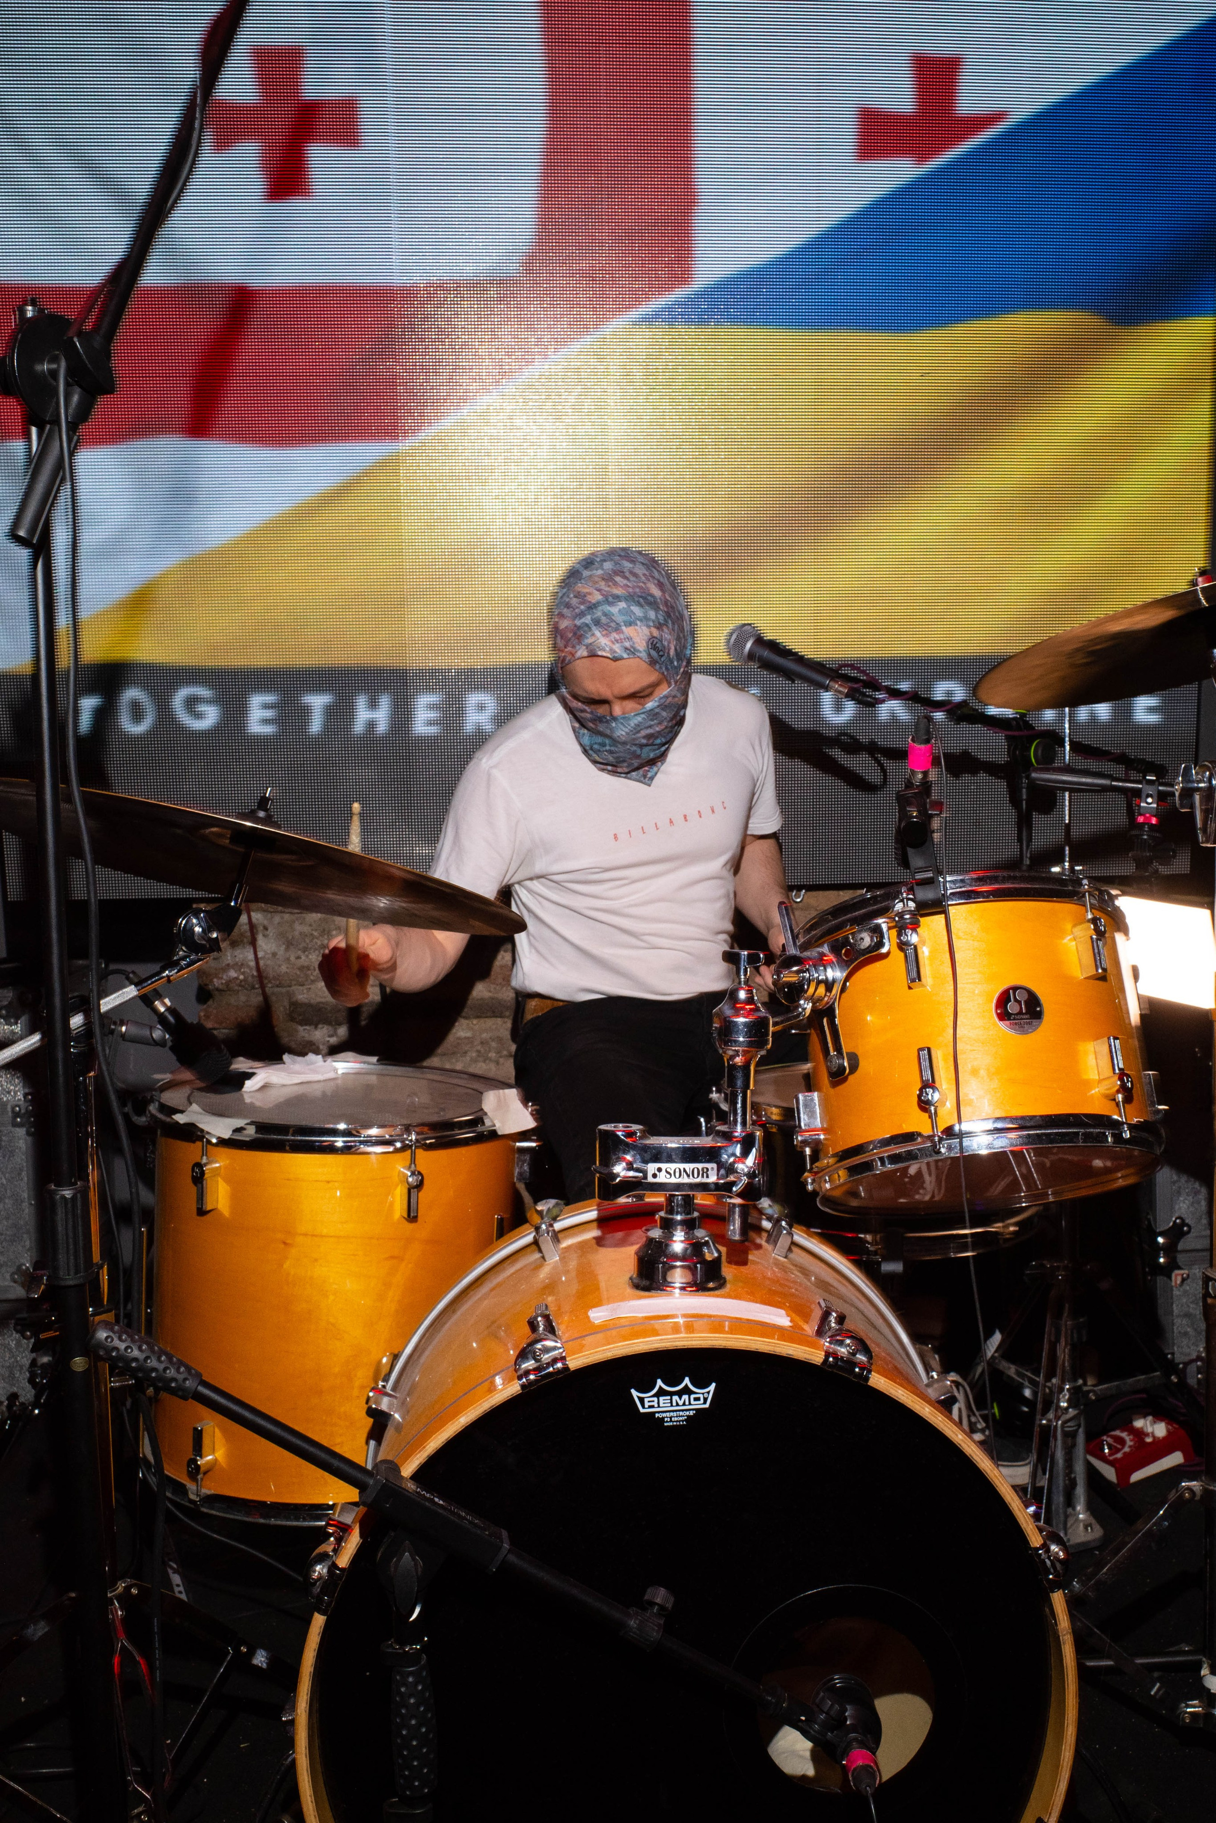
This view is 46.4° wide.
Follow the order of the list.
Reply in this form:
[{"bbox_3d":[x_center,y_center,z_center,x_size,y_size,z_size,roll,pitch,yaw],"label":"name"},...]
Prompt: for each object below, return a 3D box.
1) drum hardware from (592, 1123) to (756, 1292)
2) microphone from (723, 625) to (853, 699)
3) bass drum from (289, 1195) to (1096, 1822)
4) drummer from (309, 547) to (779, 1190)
[{"bbox_3d":[0.058,0.237,1.148,0.132,0.125,0.080,-1,5,-3],"label":"drum hardware"},{"bbox_3d":[0.218,-0.296,1.720,0.180,0.052,0.052,30,43,28],"label":"microphone"},{"bbox_3d":[0.052,0.580,1.250,0.580,0.580,0.420,-1,4,-3],"label":"bass drum"},{"bbox_3d":[0.050,0.180,1.900,0.750,1.270,0.750,-1,5,-13],"label":"drummer"}]

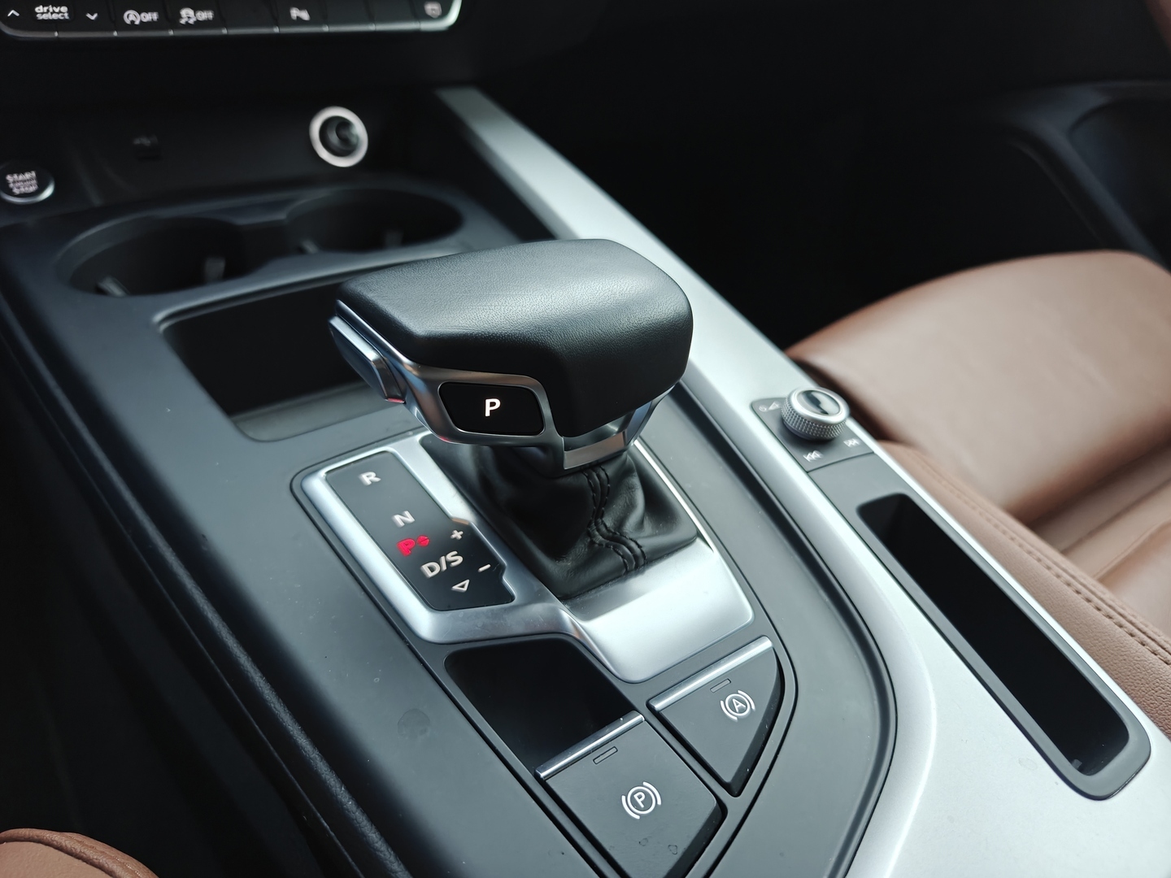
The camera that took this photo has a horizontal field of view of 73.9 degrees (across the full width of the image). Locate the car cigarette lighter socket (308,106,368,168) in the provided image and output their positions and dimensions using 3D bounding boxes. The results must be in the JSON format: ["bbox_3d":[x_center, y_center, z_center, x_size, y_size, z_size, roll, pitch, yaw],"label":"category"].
[{"bbox_3d":[-0.144,-0.172,0.446,0.031,0.031,0.022,-18,21,-29],"label":"car cigarette lighter socket"}]

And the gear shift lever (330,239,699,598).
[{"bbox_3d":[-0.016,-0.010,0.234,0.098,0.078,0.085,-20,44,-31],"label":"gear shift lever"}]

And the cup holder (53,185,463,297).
[{"bbox_3d":[-0.152,-0.075,0.393,0.183,0.061,0.087,-20,41,-31],"label":"cup holder"}]

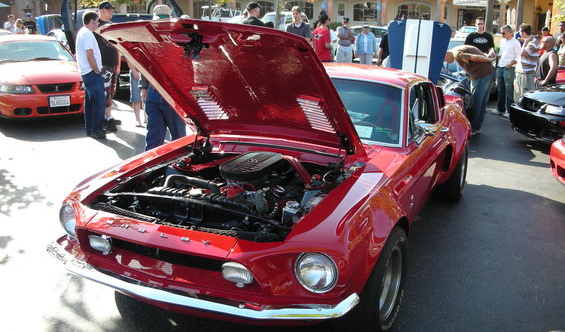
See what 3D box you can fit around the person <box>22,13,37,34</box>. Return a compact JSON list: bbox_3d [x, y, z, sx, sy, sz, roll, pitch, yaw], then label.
[{"bbox_3d":[-9.395,-4.786,21.218,0.540,1.730,0.320,1,15,-3],"label":"person"}]

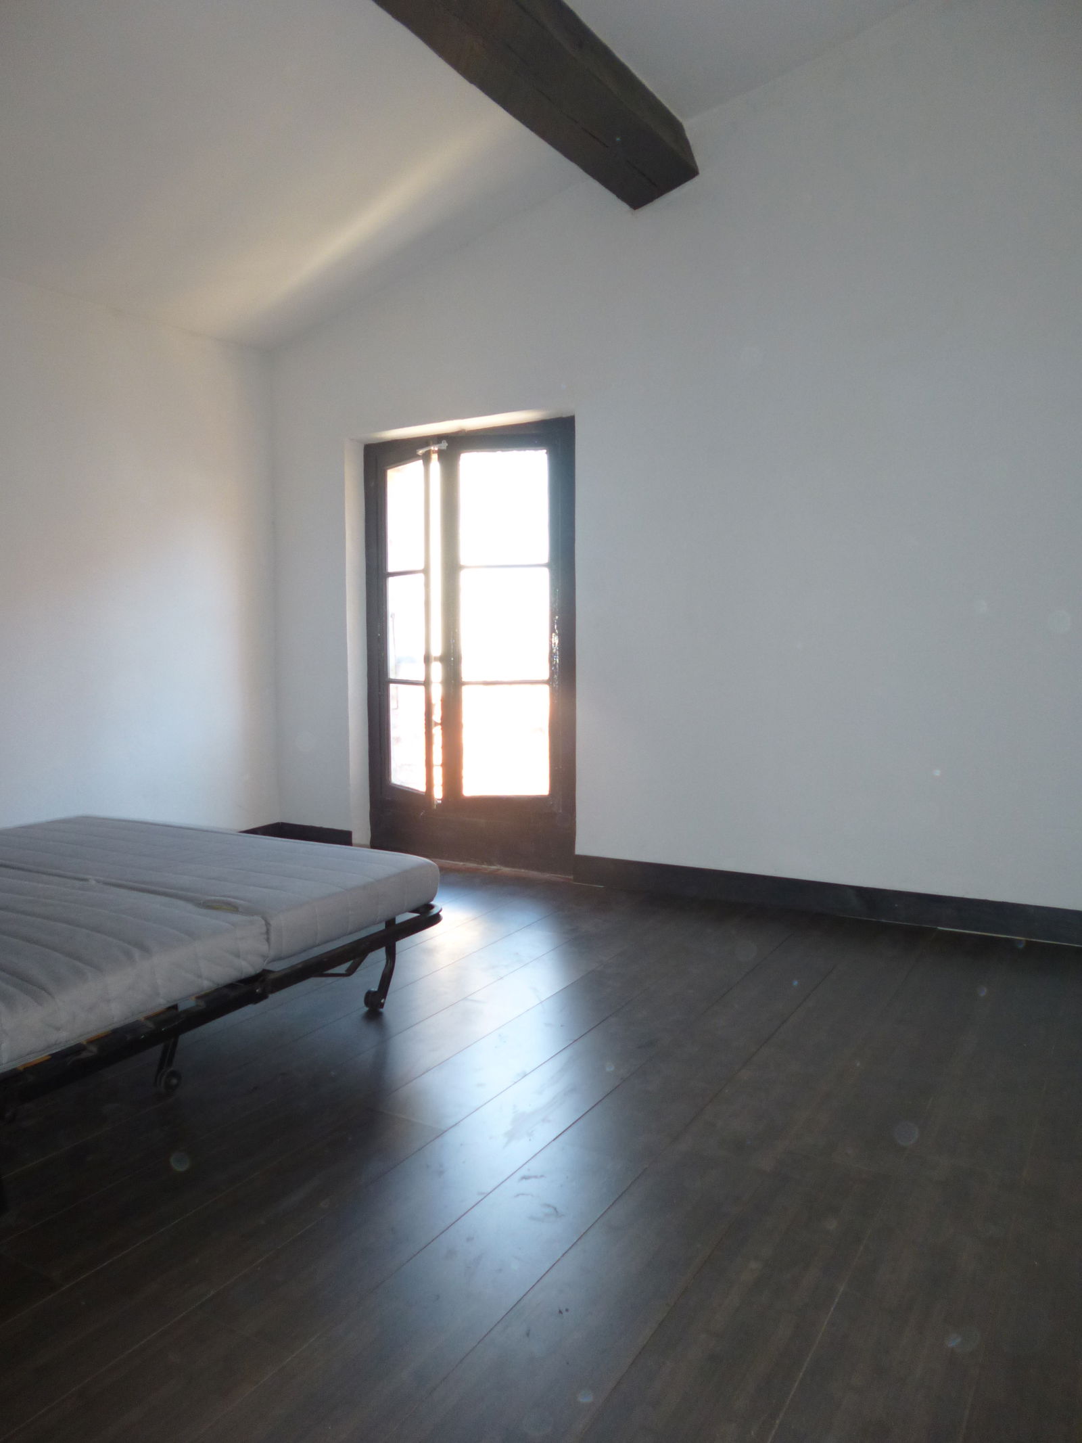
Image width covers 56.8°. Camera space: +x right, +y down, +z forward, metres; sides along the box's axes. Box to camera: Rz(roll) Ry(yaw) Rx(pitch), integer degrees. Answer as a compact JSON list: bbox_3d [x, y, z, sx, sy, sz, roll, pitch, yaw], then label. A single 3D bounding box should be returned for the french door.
[{"bbox_3d":[-0.370,-0.336,4.580,1.210,1.990,0.200,2,4,31],"label":"french door"}]

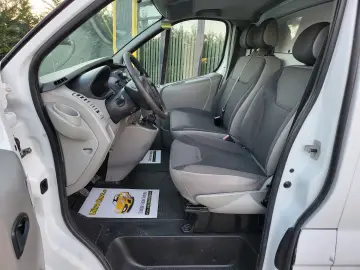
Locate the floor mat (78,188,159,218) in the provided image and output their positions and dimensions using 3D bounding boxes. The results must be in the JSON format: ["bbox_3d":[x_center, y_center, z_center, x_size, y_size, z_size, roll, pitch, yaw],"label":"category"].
[{"bbox_3d":[-0.355,0.416,1.570,0.457,0.015,0.337,1,15,-3],"label":"floor mat"}]

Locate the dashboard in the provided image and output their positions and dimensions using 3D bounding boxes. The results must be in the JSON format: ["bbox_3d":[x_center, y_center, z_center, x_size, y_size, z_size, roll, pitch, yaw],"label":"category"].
[{"bbox_3d":[-0.588,-0.222,1.789,0.609,0.670,1.522,1,15,-3],"label":"dashboard"}]

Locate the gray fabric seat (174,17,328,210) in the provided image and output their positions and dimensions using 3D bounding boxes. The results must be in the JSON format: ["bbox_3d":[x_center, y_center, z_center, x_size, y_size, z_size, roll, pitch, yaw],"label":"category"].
[{"bbox_3d":[0.362,-0.127,1.429,0.832,0.985,0.528,1,15,-3],"label":"gray fabric seat"}]

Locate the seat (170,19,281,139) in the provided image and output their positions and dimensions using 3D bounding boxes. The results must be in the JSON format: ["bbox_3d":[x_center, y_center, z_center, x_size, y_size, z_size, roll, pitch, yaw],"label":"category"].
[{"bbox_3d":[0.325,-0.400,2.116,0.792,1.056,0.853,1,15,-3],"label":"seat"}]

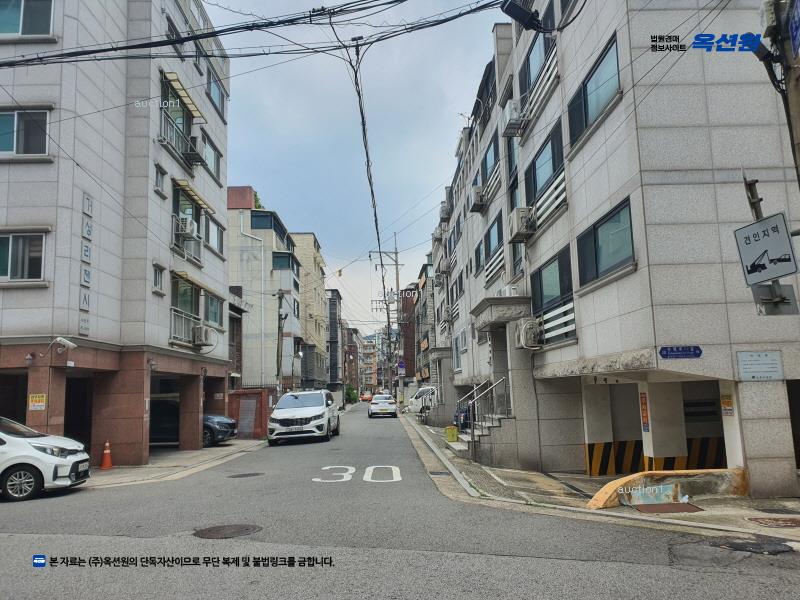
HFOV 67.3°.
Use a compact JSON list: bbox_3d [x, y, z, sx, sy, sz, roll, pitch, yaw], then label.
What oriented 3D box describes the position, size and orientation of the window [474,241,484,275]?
[{"bbox_3d":[3.089,-1.621,23.160,0.150,0.980,2.100,-2,-8,-1],"label":"window"}]

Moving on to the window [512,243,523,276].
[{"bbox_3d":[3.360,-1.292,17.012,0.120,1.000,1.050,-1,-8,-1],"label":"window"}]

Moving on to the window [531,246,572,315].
[{"bbox_3d":[3.354,-0.374,13.480,0.160,1.030,3.270,-2,-8,-1],"label":"window"}]

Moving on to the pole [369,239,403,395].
[{"bbox_3d":[-0.967,1.777,54.264,2.800,15.100,0.700,-2,-8,-1],"label":"pole"}]

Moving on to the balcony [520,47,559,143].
[{"bbox_3d":[3.059,-4.511,13.514,0.280,0.950,3.400,-2,-8,-1],"label":"balcony"}]

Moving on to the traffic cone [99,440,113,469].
[{"bbox_3d":[-6.826,3.603,14.000,0.290,0.652,0.290,-2,-8,-1],"label":"traffic cone"}]

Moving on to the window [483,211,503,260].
[{"bbox_3d":[3.278,-2.123,20.791,0.130,1.050,3.350,-1,-8,-1],"label":"window"}]

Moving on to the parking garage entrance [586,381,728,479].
[{"bbox_3d":[4.558,2.635,11.540,0.600,2.050,5.700,-2,-8,-1],"label":"parking garage entrance"}]

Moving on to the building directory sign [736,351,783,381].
[{"bbox_3d":[5.010,0.917,8.334,0.630,0.405,0.025,-1,-8,-1],"label":"building directory sign"}]

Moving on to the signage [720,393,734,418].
[{"bbox_3d":[4.678,1.516,8.599,0.015,0.300,0.270,-1,-8,-1],"label":"signage"}]

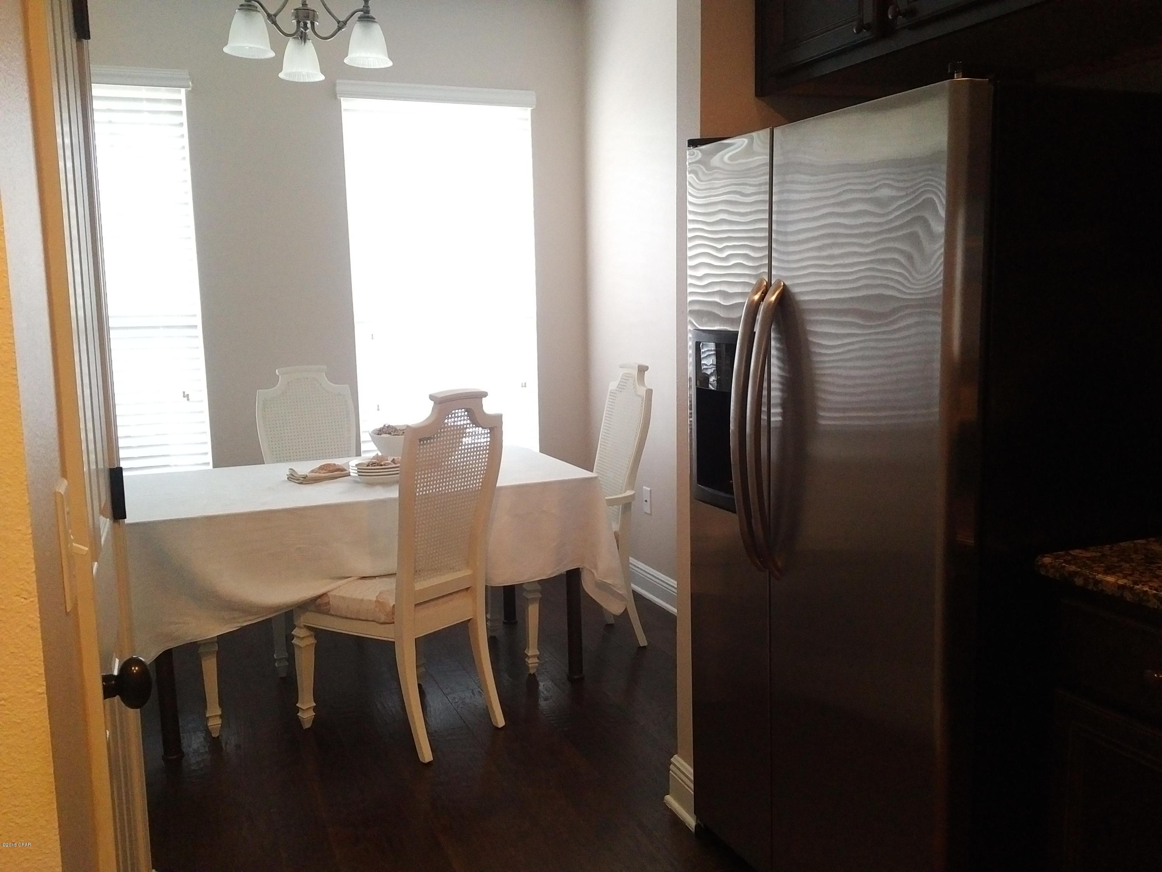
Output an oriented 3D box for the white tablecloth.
[{"bbox_3d":[-0.782,0.392,3.281,1.599,0.502,0.933,-5,9,-24],"label":"white tablecloth"}]

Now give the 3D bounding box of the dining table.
[{"bbox_3d":[-0.780,0.516,3.299,1.529,0.752,0.873,-5,9,-24],"label":"dining table"}]

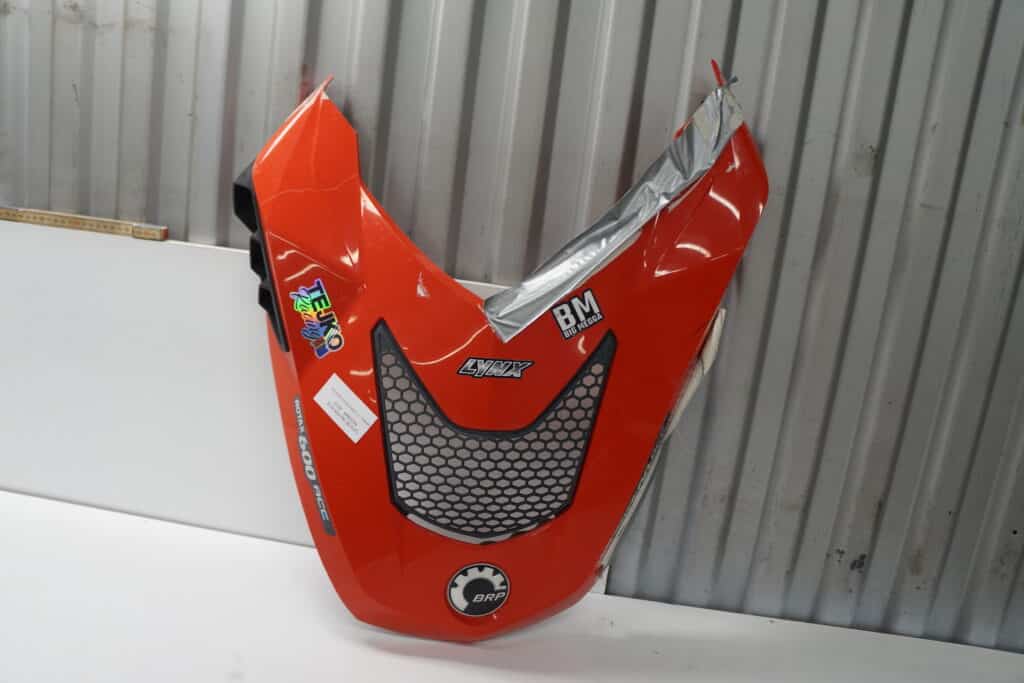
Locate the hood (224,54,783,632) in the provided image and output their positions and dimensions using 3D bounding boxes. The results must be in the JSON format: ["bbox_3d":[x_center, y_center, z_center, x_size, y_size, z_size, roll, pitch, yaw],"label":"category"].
[{"bbox_3d":[-0.028,0.015,0.990,0.650,0.735,0.175,3,-2,8],"label":"hood"}]

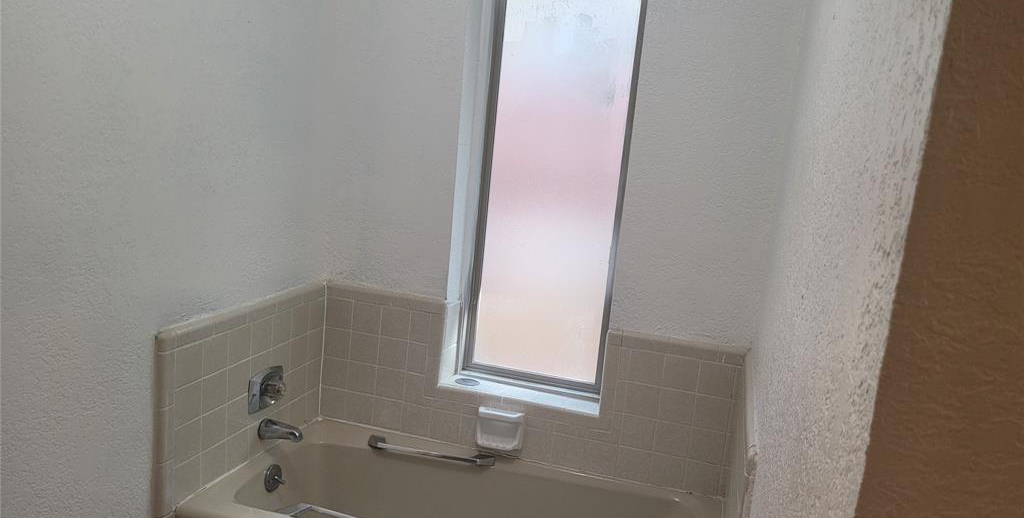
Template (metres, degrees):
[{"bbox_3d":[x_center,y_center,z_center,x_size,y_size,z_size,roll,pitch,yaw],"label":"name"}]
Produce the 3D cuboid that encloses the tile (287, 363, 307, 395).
[{"bbox_3d":[-0.740,0.430,2.647,0.010,0.108,0.108,8,10,16],"label":"tile"}]

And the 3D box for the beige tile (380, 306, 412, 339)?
[{"bbox_3d":[-0.408,0.229,2.697,0.108,0.108,0.008,8,10,16],"label":"beige tile"}]

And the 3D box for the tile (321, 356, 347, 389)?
[{"bbox_3d":[-0.636,0.413,2.776,0.108,0.109,0.008,8,10,16],"label":"tile"}]

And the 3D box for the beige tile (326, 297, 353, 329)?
[{"bbox_3d":[-0.613,0.196,2.737,0.108,0.109,0.008,8,10,16],"label":"beige tile"}]

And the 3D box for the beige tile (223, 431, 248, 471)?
[{"bbox_3d":[-0.840,0.579,2.341,0.008,0.108,0.108,8,10,15],"label":"beige tile"}]

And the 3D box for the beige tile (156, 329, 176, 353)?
[{"bbox_3d":[-0.888,0.213,1.977,0.019,0.053,0.050,8,10,15],"label":"beige tile"}]

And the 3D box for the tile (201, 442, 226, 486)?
[{"bbox_3d":[-0.871,0.595,2.237,0.008,0.108,0.108,8,10,15],"label":"tile"}]

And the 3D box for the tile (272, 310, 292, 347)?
[{"bbox_3d":[-0.752,0.229,2.506,0.010,0.108,0.108,8,10,16],"label":"tile"}]

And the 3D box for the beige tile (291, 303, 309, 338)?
[{"bbox_3d":[-0.715,0.211,2.596,0.008,0.108,0.108,8,10,15],"label":"beige tile"}]

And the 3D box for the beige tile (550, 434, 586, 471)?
[{"bbox_3d":[0.191,0.643,2.576,0.108,0.108,0.008,8,10,16],"label":"beige tile"}]

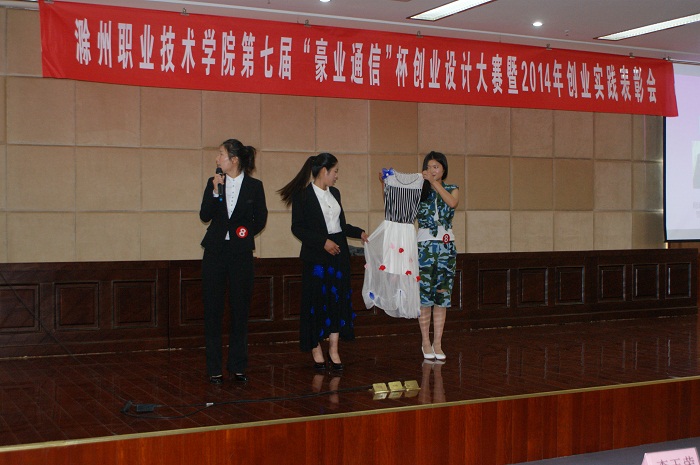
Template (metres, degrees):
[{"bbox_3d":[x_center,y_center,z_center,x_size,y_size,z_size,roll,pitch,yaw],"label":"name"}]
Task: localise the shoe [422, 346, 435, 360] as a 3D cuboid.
[{"bbox_3d":[0.641,0.974,7.106,0.080,0.090,0.225,0,1,-15],"label":"shoe"}]

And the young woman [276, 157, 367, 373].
[{"bbox_3d":[-0.207,0.216,6.661,0.550,1.625,0.460,-1,1,-37],"label":"young woman"}]

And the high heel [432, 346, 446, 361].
[{"bbox_3d":[0.727,0.974,7.106,0.080,0.090,0.225,0,1,-15],"label":"high heel"}]

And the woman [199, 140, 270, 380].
[{"bbox_3d":[-0.820,0.194,6.128,0.490,1.690,0.360,0,1,2],"label":"woman"}]

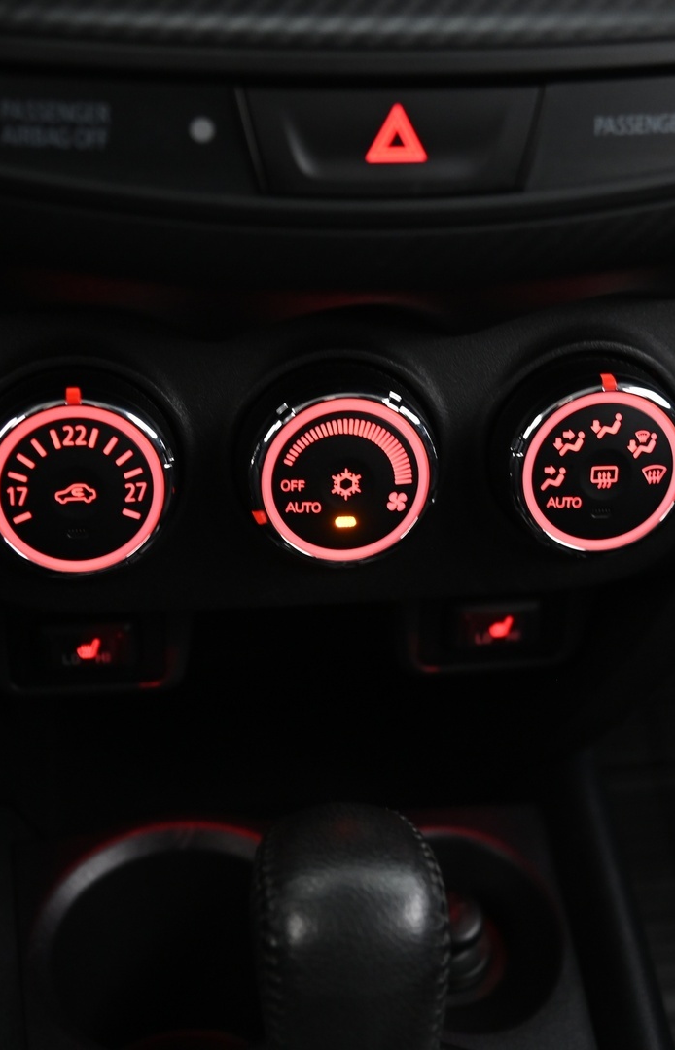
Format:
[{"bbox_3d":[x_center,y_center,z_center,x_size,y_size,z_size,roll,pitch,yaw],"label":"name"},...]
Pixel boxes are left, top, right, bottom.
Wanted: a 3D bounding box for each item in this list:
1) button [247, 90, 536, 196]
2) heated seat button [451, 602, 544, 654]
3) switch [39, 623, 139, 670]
[{"bbox_3d":[0.012,-0.091,0.415,0.069,0.026,0.015,-2,18,-9],"label":"button"},{"bbox_3d":[0.054,0.034,0.609,0.032,0.018,0.012,-2,22,-9],"label":"heated seat button"},{"bbox_3d":[-0.084,0.039,0.589,0.032,0.018,0.012,-2,22,-9],"label":"switch"}]

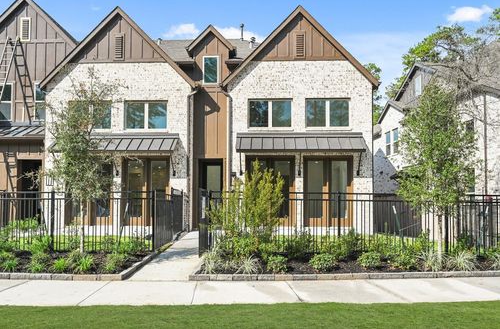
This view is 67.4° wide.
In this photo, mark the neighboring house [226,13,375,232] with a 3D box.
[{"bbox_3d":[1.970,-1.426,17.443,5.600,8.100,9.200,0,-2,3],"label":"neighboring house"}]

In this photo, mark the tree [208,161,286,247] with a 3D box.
[{"bbox_3d":[-0.077,0.875,8.200,1.650,1.950,1.500,0,-2,3],"label":"tree"}]

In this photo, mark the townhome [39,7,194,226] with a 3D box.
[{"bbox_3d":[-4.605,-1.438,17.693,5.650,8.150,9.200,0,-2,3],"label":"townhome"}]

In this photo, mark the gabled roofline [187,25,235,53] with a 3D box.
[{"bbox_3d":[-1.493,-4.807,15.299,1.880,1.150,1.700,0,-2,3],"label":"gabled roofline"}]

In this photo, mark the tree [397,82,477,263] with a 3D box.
[{"bbox_3d":[3.781,0.182,7.600,1.620,3.680,1.550,0,-2,3],"label":"tree"}]

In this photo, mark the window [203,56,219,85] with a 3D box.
[{"bbox_3d":[-1.517,-3.674,14.700,0.640,1.120,0.100,0,-2,3],"label":"window"}]

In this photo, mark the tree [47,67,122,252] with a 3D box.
[{"bbox_3d":[-3.752,-0.102,8.500,1.750,4.200,1.650,0,-2,3],"label":"tree"}]

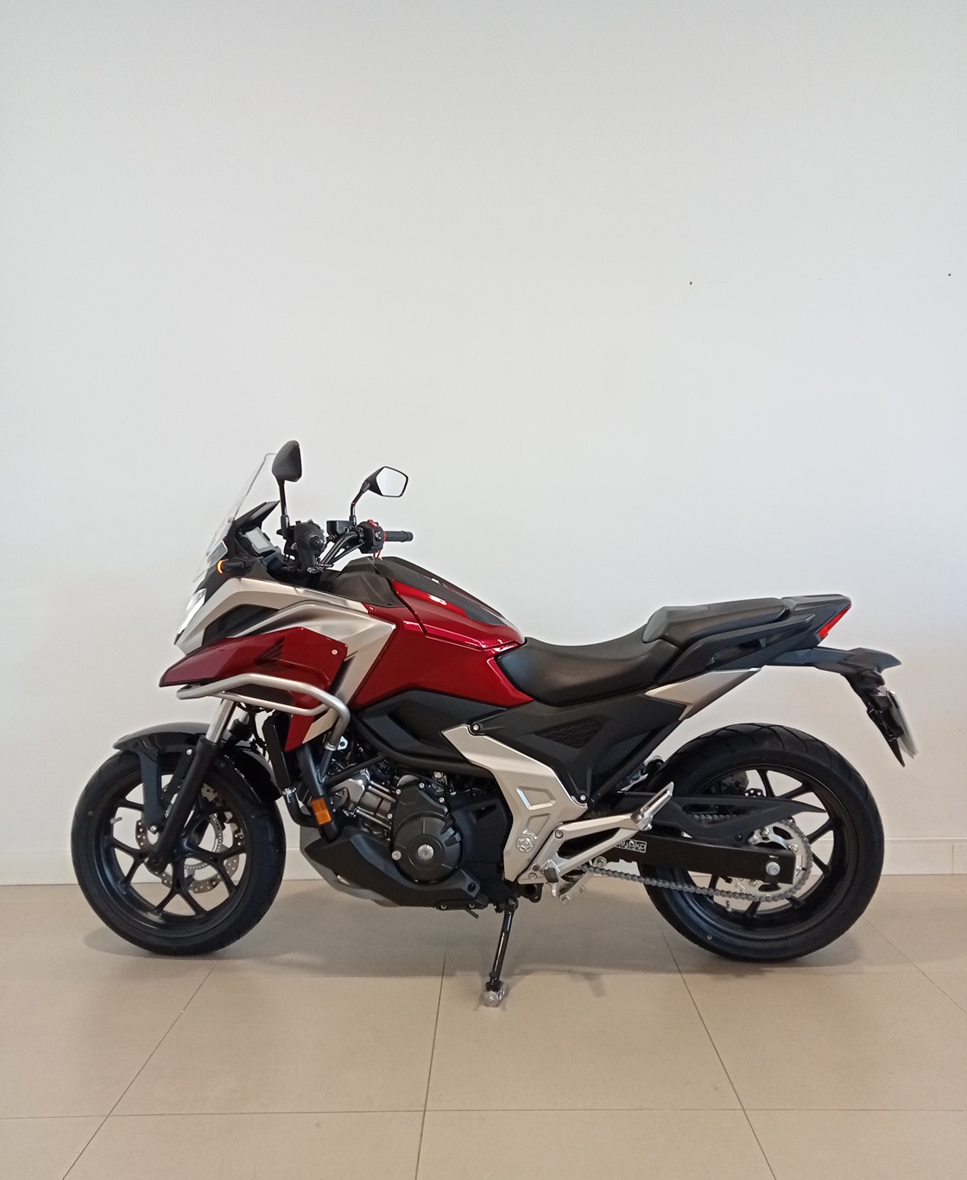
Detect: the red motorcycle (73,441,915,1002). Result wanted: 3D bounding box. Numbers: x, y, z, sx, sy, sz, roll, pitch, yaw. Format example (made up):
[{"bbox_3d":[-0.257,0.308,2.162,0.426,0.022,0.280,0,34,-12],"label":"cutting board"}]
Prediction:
[{"bbox_3d":[-0.030,0.309,2.645,2.212,1.335,0.855,-1,1,4],"label":"red motorcycle"}]

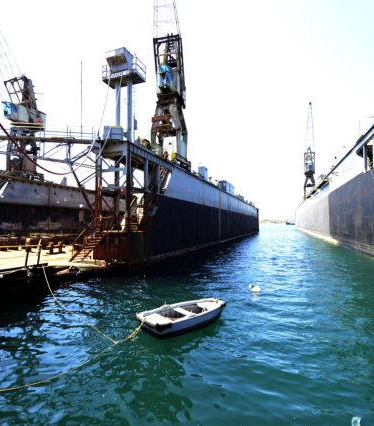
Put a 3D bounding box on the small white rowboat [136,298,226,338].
[{"bbox_3d":[-0.011,3.807,9.176,3.150,0.580,1.400,2,-3,-35],"label":"small white rowboat"}]

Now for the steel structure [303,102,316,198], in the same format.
[{"bbox_3d":[51.734,-26.161,104.603,4.700,38.500,8.500,-1,-3,24],"label":"steel structure"}]

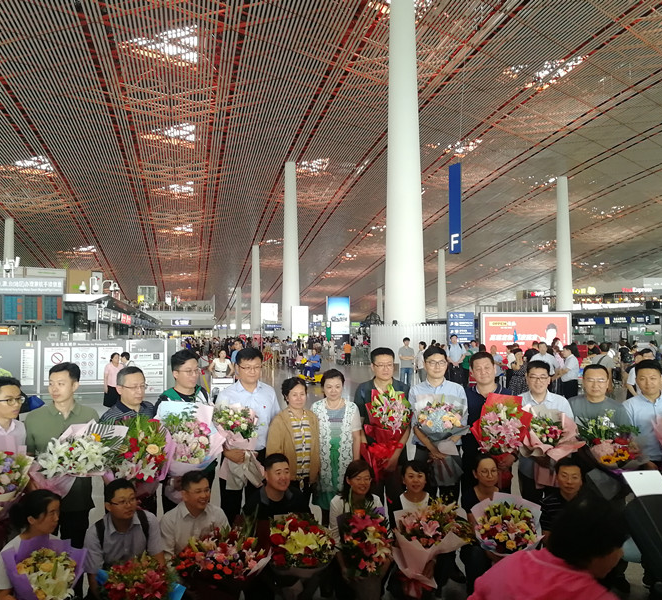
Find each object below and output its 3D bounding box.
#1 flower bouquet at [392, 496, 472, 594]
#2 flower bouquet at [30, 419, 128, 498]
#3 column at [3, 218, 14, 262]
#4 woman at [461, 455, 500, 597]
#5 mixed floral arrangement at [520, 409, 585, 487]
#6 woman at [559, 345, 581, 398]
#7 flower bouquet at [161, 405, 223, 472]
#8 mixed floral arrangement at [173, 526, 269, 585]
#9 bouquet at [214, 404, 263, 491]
[{"bbox_3d":[0.591,1.428,3.600,0.420,0.500,0.330,7,8,6],"label":"flower bouquet"},{"bbox_3d":[-1.483,0.935,3.680,0.520,0.410,0.340,1,-3,-20],"label":"flower bouquet"},{"bbox_3d":[-48.612,-2.787,94.000,1.750,19.800,1.750,1,-3,-13],"label":"column"},{"bbox_3d":[1.051,1.635,4.300,0.460,1.080,0.600,0,-3,-3],"label":"woman"},{"bbox_3d":[1.413,0.941,3.980,0.400,0.470,0.300,-1,-3,14],"label":"mixed floral arrangement"},{"bbox_3d":[5.066,1.805,13.200,0.460,1.670,0.480,0,-3,-3],"label":"woman"},{"bbox_3d":[-0.905,0.938,4.050,0.400,0.540,0.300,3,8,-9],"label":"flower bouquet"},{"bbox_3d":[-0.600,1.400,3.420,0.500,0.260,0.350,0,-3,-9],"label":"mixed floral arrangement"},{"bbox_3d":[-0.616,0.993,4.200,0.320,0.550,0.270,-7,4,-3],"label":"bouquet"}]

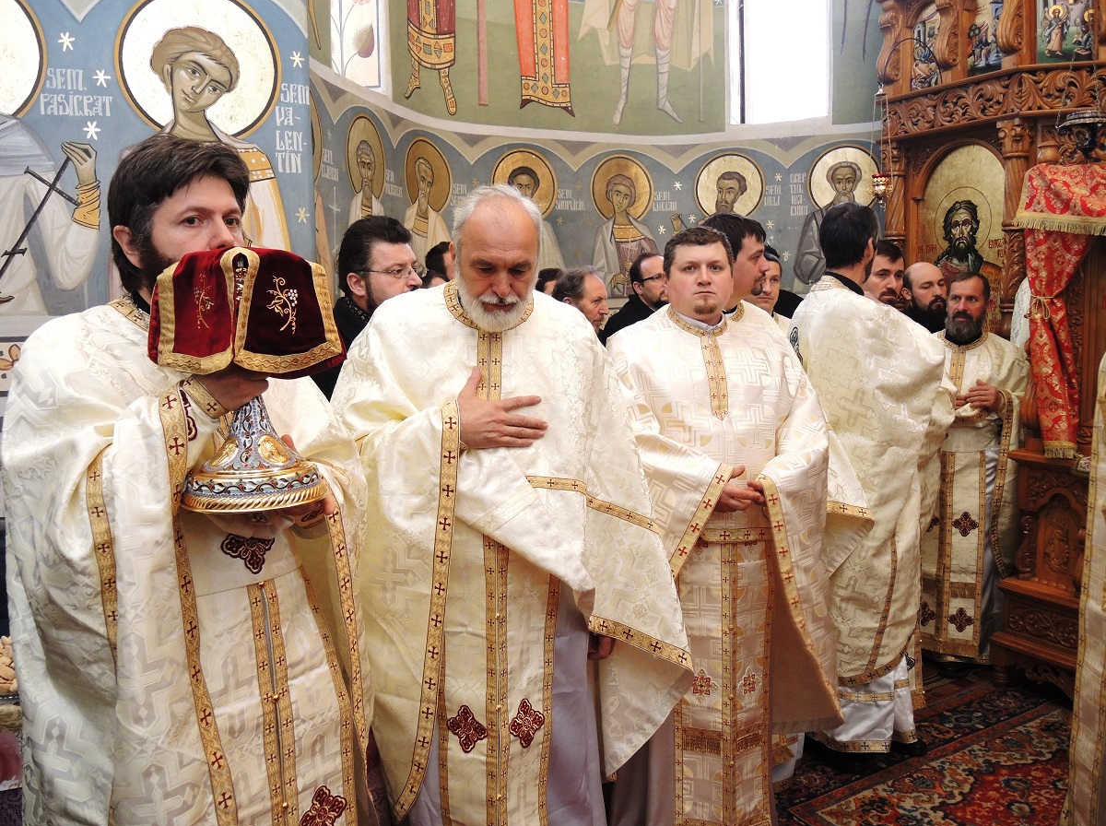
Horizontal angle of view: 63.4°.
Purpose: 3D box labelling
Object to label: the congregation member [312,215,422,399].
[{"bbox_3d":[-0.478,0.331,2.350,0.380,1.694,0.530,0,3,22],"label":"congregation member"}]

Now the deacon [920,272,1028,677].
[{"bbox_3d":[1.699,0.250,3.660,0.550,1.655,0.420,1,3,38],"label":"deacon"}]

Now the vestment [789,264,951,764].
[{"bbox_3d":[1.023,0.239,2.890,0.500,1.354,0.560,-2,3,-14],"label":"vestment"}]

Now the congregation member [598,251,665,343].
[{"bbox_3d":[0.408,0.210,3.750,0.340,1.774,0.520,1,3,32],"label":"congregation member"}]

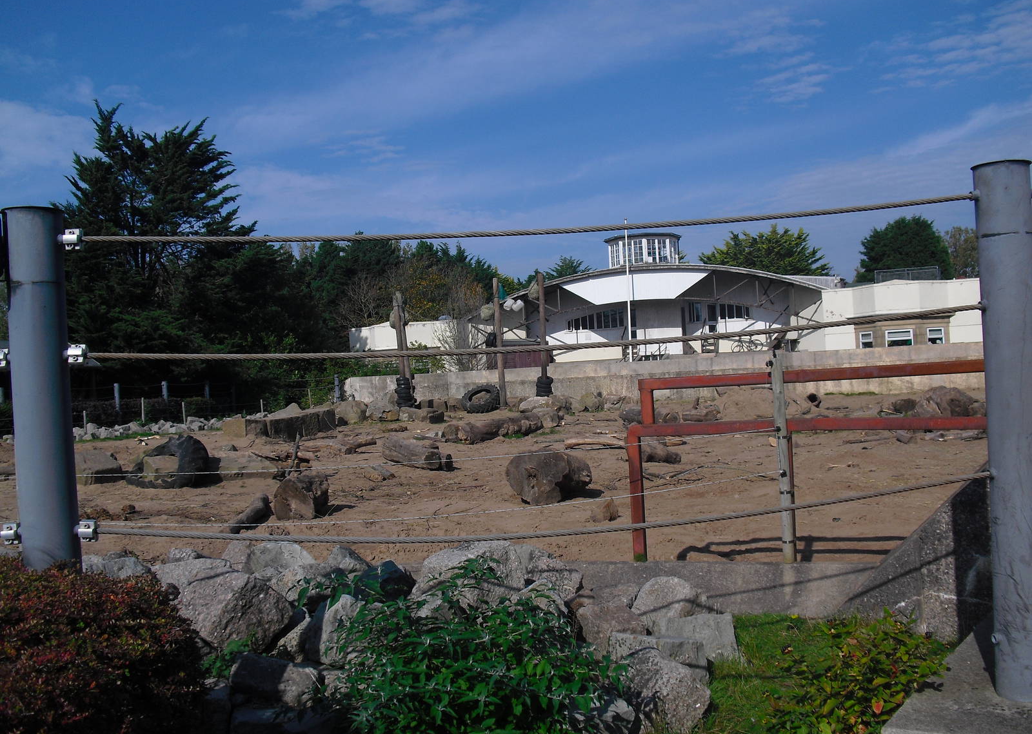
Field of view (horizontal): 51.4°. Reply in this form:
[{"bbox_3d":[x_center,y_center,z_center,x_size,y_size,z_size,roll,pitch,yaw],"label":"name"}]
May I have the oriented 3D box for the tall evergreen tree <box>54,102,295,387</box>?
[{"bbox_3d":[-15.944,-5.427,50.000,10.800,13.800,10.800,-3,1,0],"label":"tall evergreen tree"}]

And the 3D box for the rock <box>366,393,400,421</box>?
[{"bbox_3d":[-3.698,1.112,29.773,0.920,0.760,0.800,-3,1,-7],"label":"rock"}]

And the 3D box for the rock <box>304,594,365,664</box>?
[{"bbox_3d":[-1.061,1.557,6.350,0.340,0.390,0.370,-3,0,0],"label":"rock"}]

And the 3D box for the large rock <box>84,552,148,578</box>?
[{"bbox_3d":[-4.028,2.008,10.800,0.640,0.300,0.420,-3,1,0],"label":"large rock"}]

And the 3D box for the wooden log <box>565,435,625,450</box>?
[{"bbox_3d":[1.403,1.308,18.833,1.100,0.200,0.250,-3,1,-3],"label":"wooden log"}]

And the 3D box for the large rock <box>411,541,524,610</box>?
[{"bbox_3d":[-0.436,1.879,9.600,0.970,0.560,0.720,-3,1,0],"label":"large rock"}]

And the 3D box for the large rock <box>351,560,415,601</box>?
[{"bbox_3d":[-1.199,1.949,9.700,0.560,0.380,0.450,-3,1,0],"label":"large rock"}]

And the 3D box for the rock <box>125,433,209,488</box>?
[{"bbox_3d":[-5.219,1.445,16.100,1.120,0.750,0.800,-3,0,0],"label":"rock"}]

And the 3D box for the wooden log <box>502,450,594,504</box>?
[{"bbox_3d":[0.434,1.481,14.417,0.740,0.680,1.000,-2,1,21],"label":"wooden log"}]

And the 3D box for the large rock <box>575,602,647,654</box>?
[{"bbox_3d":[0.676,1.864,7.600,0.500,0.400,0.450,-3,1,5],"label":"large rock"}]

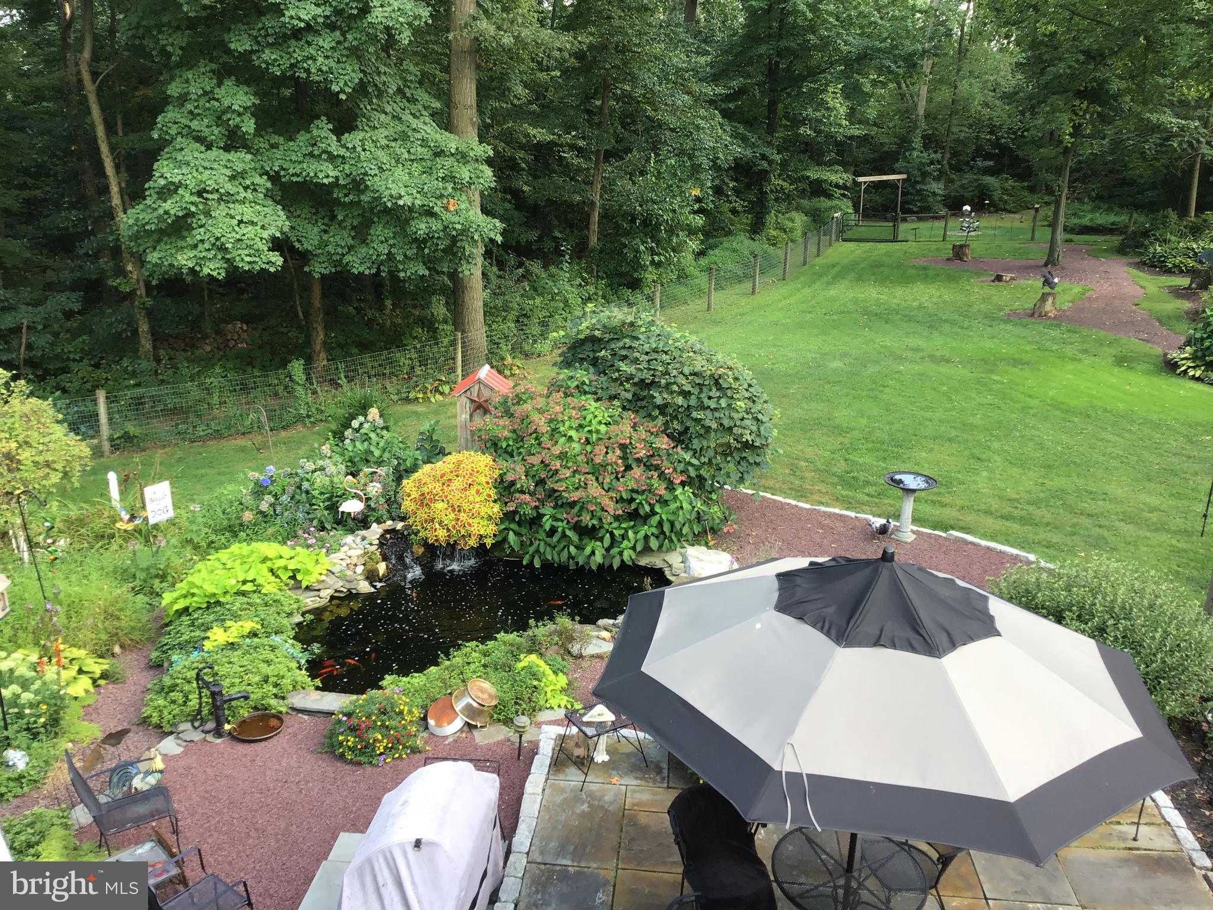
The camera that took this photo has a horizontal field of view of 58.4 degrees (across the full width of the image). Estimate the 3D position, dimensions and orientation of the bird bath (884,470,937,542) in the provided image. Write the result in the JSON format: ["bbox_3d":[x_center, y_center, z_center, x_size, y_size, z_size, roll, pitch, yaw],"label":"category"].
[{"bbox_3d":[3.529,0.636,12.670,0.620,0.745,0.620,7,19,16],"label":"bird bath"}]

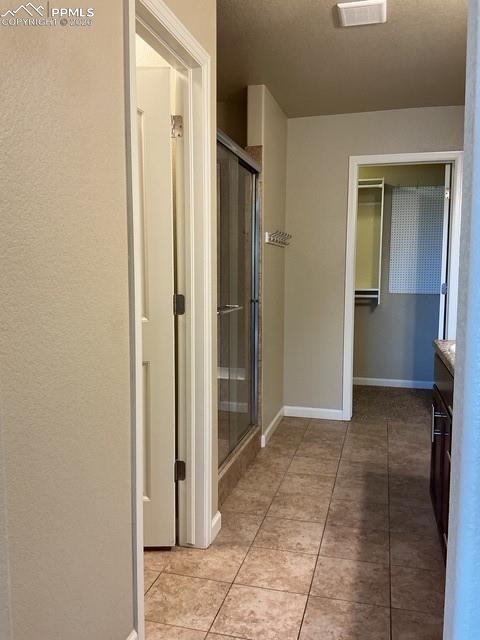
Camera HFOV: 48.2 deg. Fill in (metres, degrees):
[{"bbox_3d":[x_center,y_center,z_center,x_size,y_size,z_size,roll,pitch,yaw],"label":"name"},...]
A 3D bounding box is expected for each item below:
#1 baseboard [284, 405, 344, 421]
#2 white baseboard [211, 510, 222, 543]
[{"bbox_3d":[0.618,0.785,4.504,0.496,0.085,0.018,2,6,15],"label":"baseboard"},{"bbox_3d":[-0.117,0.971,2.503,0.018,0.085,0.146,2,6,16],"label":"white baseboard"}]

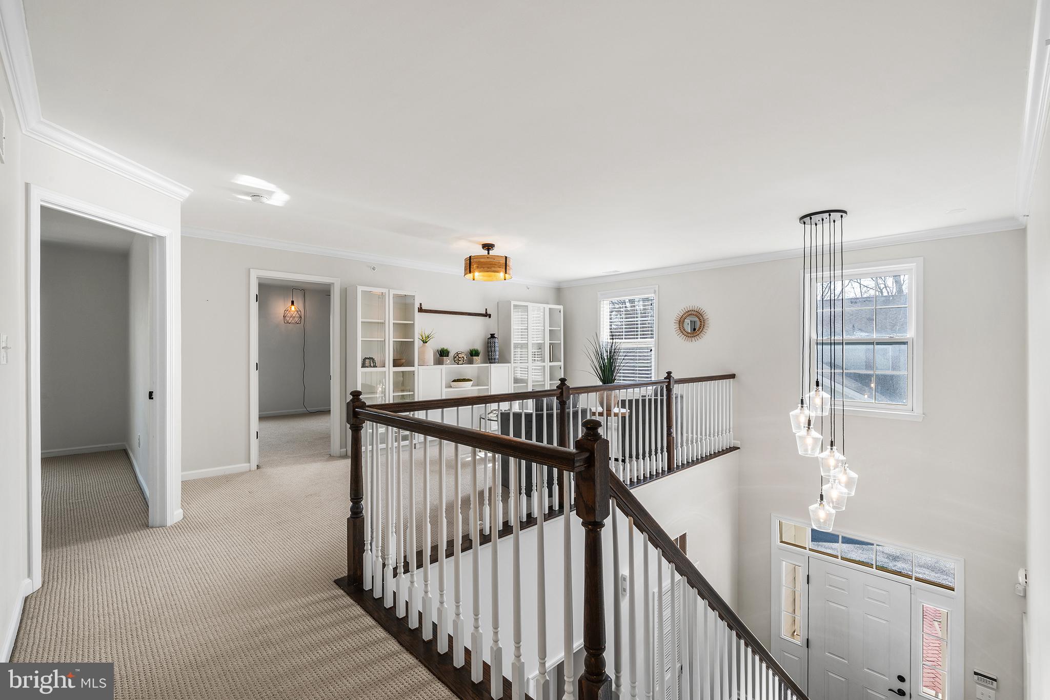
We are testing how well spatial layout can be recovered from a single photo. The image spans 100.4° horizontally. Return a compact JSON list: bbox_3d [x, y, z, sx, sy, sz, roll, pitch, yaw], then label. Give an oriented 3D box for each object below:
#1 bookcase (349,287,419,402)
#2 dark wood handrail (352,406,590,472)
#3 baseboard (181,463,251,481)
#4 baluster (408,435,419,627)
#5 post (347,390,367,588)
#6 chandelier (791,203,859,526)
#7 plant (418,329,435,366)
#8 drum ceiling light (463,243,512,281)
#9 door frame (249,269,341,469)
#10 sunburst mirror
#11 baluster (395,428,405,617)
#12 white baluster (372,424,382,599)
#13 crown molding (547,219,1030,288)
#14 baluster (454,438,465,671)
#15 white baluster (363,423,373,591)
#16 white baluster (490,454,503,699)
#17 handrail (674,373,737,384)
[{"bbox_3d":[-1.749,0.257,5.440,0.800,2.015,0.300,0,0,-43],"label":"bookcase"},{"bbox_3d":[-0.363,0.347,1.866,1.508,0.060,0.062,0,0,45],"label":"dark wood handrail"},{"bbox_3d":[-3.097,1.218,4.351,0.620,0.085,0.015,0,0,-43],"label":"baseboard"},{"bbox_3d":[-0.501,0.818,1.991,0.032,0.880,0.032,0,0,-44],"label":"baluster"},{"bbox_3d":[-0.916,0.740,2.392,0.075,1.036,0.075,0,0,-44],"label":"post"},{"bbox_3d":[2.651,0.190,3.879,0.452,2.754,0.452,0,0,45],"label":"chandelier"},{"bbox_3d":[-1.323,-0.042,5.830,0.235,0.490,0.230,0,0,0],"label":"plant"},{"bbox_3d":[-0.406,-0.984,4.840,0.530,0.361,0.530,0,0,0],"label":"drum ceiling light"},{"bbox_3d":[-2.572,0.209,4.942,0.920,2.110,0.140,0,0,-43],"label":"door frame"},{"bbox_3d":[2.325,-0.365,6.126,0.515,0.515,0.035,0,0,45],"label":"sunburst mirror"},{"bbox_3d":[-0.584,0.802,2.050,0.033,0.885,0.033,0,0,-45],"label":"baluster"},{"bbox_3d":[-0.761,0.829,2.264,0.033,0.890,0.033,0,0,45],"label":"white baluster"},{"bbox_3d":[2.551,-1.122,5.832,5.440,0.080,0.075,0,0,44],"label":"crown molding"},{"bbox_3d":[-0.261,0.802,1.735,0.033,0.885,0.033,0,0,-45],"label":"baluster"},{"bbox_3d":[-0.826,0.818,2.311,0.032,0.880,0.032,0,0,-44],"label":"white baluster"},{"bbox_3d":[-0.100,0.817,1.595,0.032,0.880,0.032,0,0,-44],"label":"white baluster"},{"bbox_3d":[2.139,0.340,5.171,1.580,0.062,0.062,0,0,-42],"label":"handrail"}]

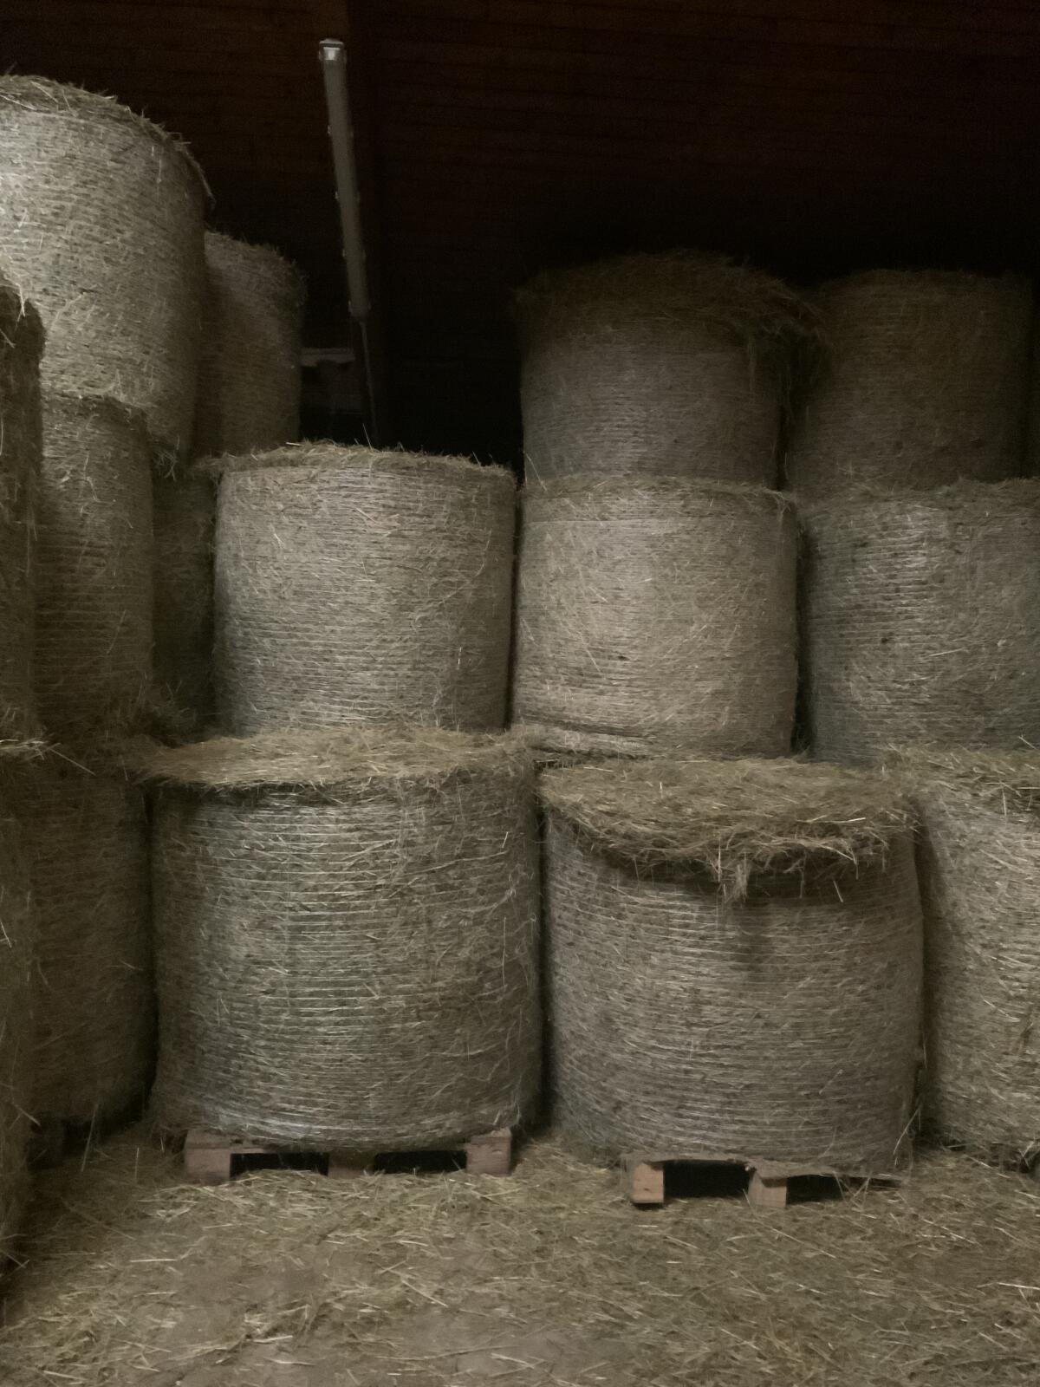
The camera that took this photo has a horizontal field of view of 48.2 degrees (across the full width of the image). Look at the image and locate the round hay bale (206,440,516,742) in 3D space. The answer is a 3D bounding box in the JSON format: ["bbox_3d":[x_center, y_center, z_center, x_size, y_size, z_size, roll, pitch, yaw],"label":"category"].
[{"bbox_3d":[-0.761,-0.464,5.685,1.443,1.190,1.443,0,3,-8],"label":"round hay bale"}]

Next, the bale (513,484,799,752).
[{"bbox_3d":[0.697,-0.361,6.014,1.453,1.219,1.453,0,3,7],"label":"bale"}]

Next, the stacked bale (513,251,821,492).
[{"bbox_3d":[0.762,-1.677,6.503,1.492,1.160,1.492,0,3,7],"label":"stacked bale"}]

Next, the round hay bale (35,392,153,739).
[{"bbox_3d":[-2.117,-0.453,4.264,1.462,1.170,1.462,-2,4,-26],"label":"round hay bale"}]

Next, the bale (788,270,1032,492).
[{"bbox_3d":[2.296,-1.716,6.858,1.365,1.180,1.365,1,3,18],"label":"bale"}]

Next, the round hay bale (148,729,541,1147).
[{"bbox_3d":[-0.644,0.826,4.442,1.453,1.190,1.453,0,3,-8],"label":"round hay bale"}]

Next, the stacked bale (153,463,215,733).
[{"bbox_3d":[-2.047,-0.531,6.171,1.462,1.190,1.462,-1,3,-18],"label":"stacked bale"}]

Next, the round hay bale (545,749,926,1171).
[{"bbox_3d":[0.754,0.873,4.289,1.375,1.131,1.375,1,3,10],"label":"round hay bale"}]

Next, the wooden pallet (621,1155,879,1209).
[{"bbox_3d":[0.790,1.496,4.185,0.819,0.144,1.102,0,3,5],"label":"wooden pallet"}]

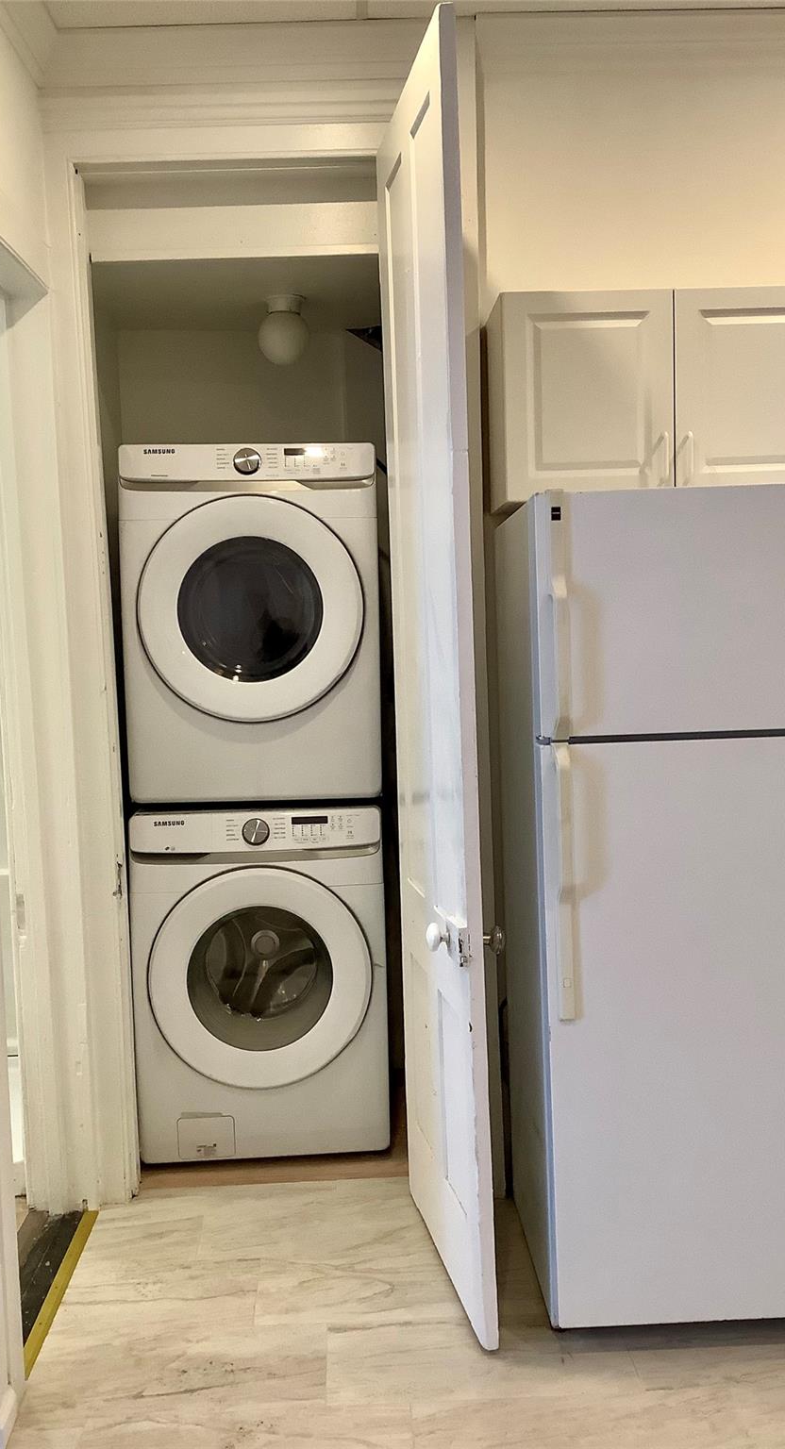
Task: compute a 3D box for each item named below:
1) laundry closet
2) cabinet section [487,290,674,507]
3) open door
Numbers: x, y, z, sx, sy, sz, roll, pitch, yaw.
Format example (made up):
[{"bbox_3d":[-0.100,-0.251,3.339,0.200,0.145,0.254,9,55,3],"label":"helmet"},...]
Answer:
[{"bbox_3d":[-0.371,-0.111,3.752,0.766,2.627,0.876,-2,4,-2],"label":"laundry closet"},{"bbox_3d":[0.436,-0.745,3.058,0.384,0.459,0.327,-1,4,-1],"label":"cabinet section"},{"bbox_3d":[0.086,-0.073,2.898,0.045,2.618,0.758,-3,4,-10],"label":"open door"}]

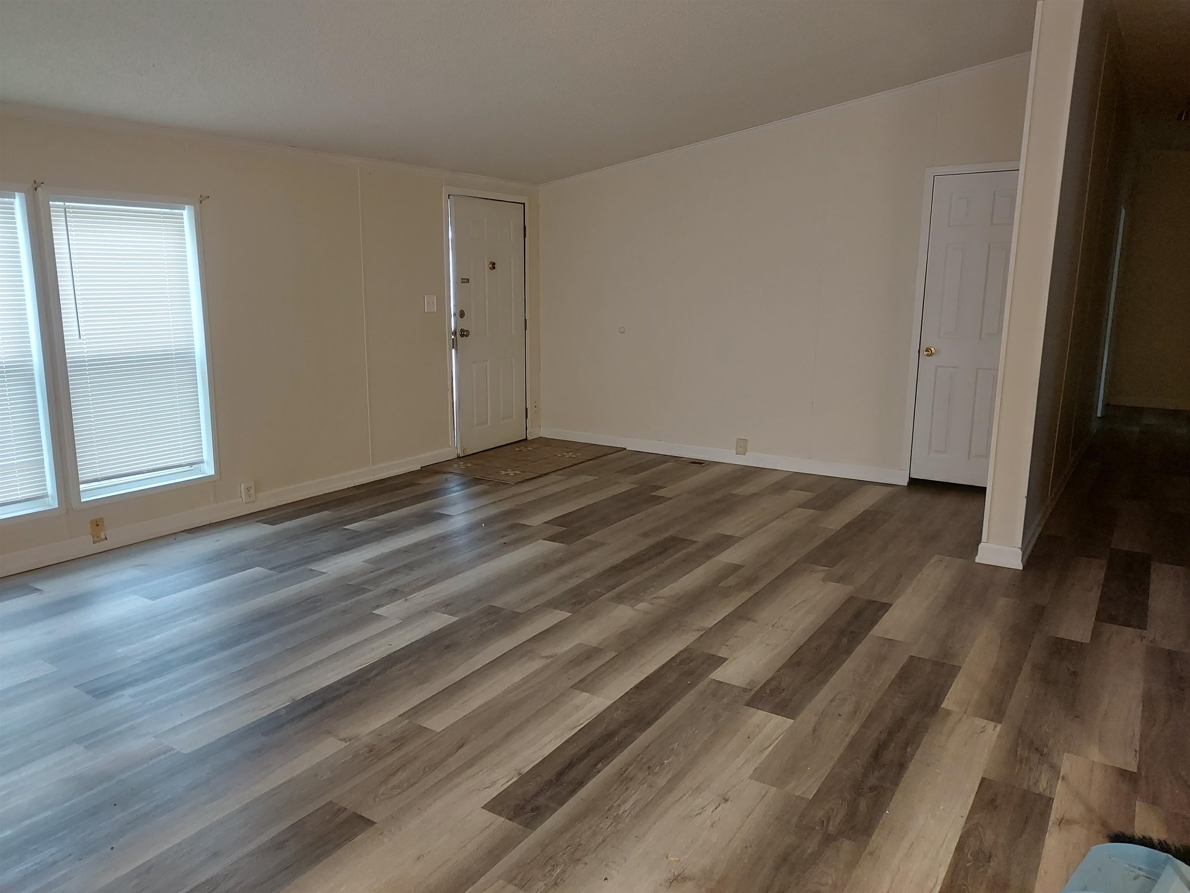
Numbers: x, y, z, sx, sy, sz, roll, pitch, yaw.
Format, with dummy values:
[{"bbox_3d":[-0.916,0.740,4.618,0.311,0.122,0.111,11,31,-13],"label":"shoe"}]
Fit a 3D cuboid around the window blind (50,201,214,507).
[{"bbox_3d":[-2.460,-0.527,4.567,0.050,1.453,0.730,8,13,32],"label":"window blind"}]

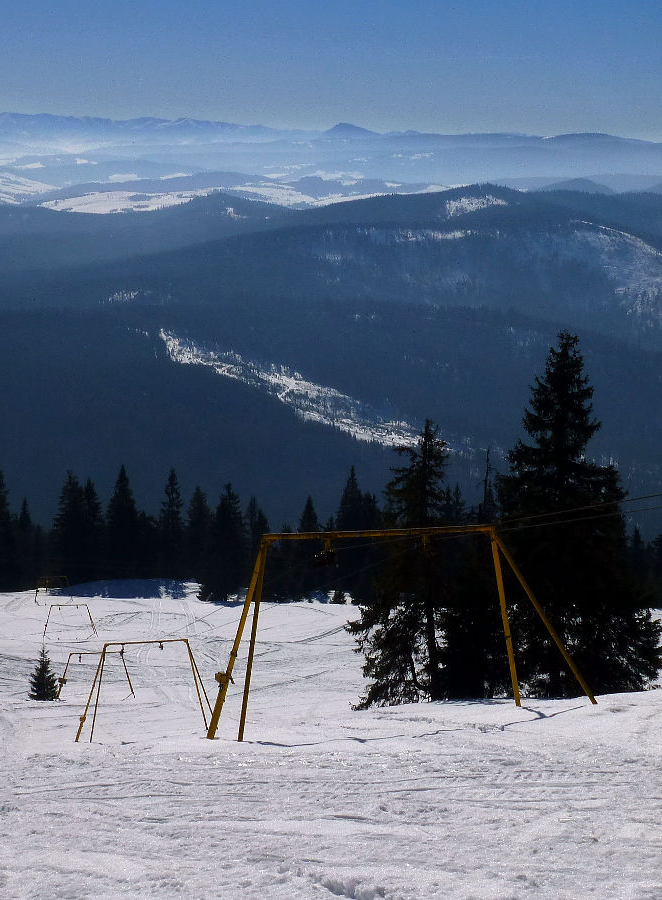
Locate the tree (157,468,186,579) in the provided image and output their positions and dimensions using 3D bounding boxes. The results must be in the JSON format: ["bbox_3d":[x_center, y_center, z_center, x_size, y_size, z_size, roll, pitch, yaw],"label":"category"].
[{"bbox_3d":[-25.250,11.635,225.000,4.800,18.000,4.800,2,13,0],"label":"tree"}]

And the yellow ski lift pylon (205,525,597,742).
[{"bbox_3d":[1.455,4.290,30.090,7.500,4.800,3.200,-1,13,-15],"label":"yellow ski lift pylon"}]

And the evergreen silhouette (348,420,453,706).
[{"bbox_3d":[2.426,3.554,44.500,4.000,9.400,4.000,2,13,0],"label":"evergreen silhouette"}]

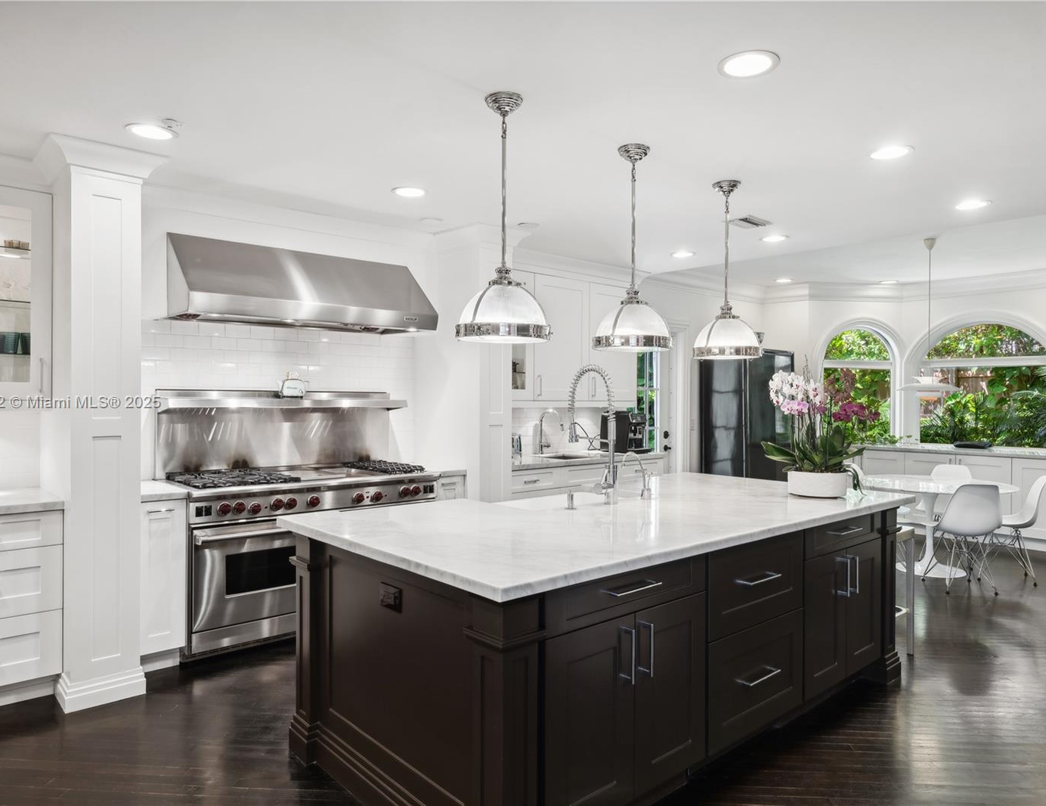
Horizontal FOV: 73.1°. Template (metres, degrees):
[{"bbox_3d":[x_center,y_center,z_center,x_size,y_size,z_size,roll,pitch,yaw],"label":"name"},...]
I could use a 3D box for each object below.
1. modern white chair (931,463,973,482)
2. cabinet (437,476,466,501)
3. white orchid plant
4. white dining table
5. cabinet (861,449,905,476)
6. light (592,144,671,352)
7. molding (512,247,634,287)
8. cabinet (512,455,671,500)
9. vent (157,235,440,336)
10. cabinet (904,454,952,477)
[{"bbox_3d":[3.780,0.985,6.320,0.465,0.810,0.540,0,0,41],"label":"modern white chair"},{"bbox_3d":[-0.701,0.920,4.971,0.250,0.850,0.640,0,0,-41],"label":"cabinet"},{"bbox_3d":[1.502,0.155,3.580,0.500,0.610,0.450,0,0,-41],"label":"white orchid plant"},{"bbox_3d":[3.360,1.024,5.830,1.210,0.732,1.210,0,0,0],"label":"white dining table"},{"bbox_3d":[4.160,0.935,7.918,0.580,0.800,0.460,0,0,-42],"label":"cabinet"},{"bbox_3d":[0.498,-0.695,3.190,0.355,0.910,0.355,0,0,0],"label":"light"},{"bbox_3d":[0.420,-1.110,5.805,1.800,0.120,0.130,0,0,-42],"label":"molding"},{"bbox_3d":[0.311,0.935,6.002,1.920,0.900,0.650,0,0,-42],"label":"cabinet"},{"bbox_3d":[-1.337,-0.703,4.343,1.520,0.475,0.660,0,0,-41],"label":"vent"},{"bbox_3d":[4.337,0.925,7.347,0.550,0.810,0.470,0,0,-41],"label":"cabinet"}]

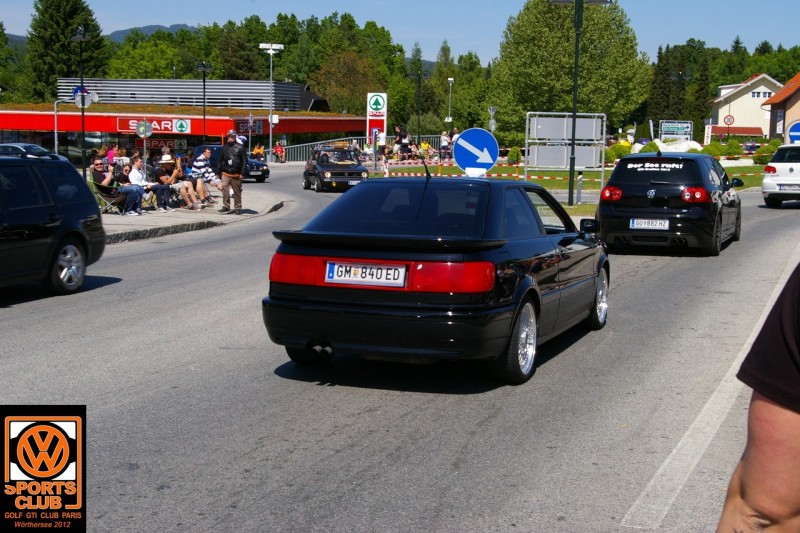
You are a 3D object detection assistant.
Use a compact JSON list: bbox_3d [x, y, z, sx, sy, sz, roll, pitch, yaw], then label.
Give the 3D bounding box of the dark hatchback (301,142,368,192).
[{"bbox_3d":[-2.159,-3.187,37.877,1.640,1.460,3.750,-1,6,-14],"label":"dark hatchback"}]

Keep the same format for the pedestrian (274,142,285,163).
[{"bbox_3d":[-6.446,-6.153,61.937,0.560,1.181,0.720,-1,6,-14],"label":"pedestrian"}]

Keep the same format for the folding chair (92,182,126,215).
[{"bbox_3d":[-5.755,-1.459,22.728,0.600,0.870,0.760,3,6,20],"label":"folding chair"}]

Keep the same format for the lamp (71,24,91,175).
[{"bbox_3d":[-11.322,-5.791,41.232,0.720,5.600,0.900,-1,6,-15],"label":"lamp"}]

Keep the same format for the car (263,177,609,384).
[{"bbox_3d":[0.544,-0.038,9.080,1.730,1.325,4.380,3,7,20],"label":"car"}]

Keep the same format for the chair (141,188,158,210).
[{"bbox_3d":[-5.377,-1.607,24.170,0.600,0.860,0.760,3,6,21],"label":"chair"}]

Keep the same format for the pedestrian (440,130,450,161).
[{"bbox_3d":[2.529,-6.759,64.645,0.400,1.650,0.500,-3,7,-30],"label":"pedestrian"}]

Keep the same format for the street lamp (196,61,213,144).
[{"bbox_3d":[-10.430,-8.277,61.718,0.850,5.313,0.850,2,6,9],"label":"street lamp"}]

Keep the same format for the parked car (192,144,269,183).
[{"bbox_3d":[-6.736,-3.877,43.897,1.700,1.400,4.400,-5,8,-41],"label":"parked car"}]

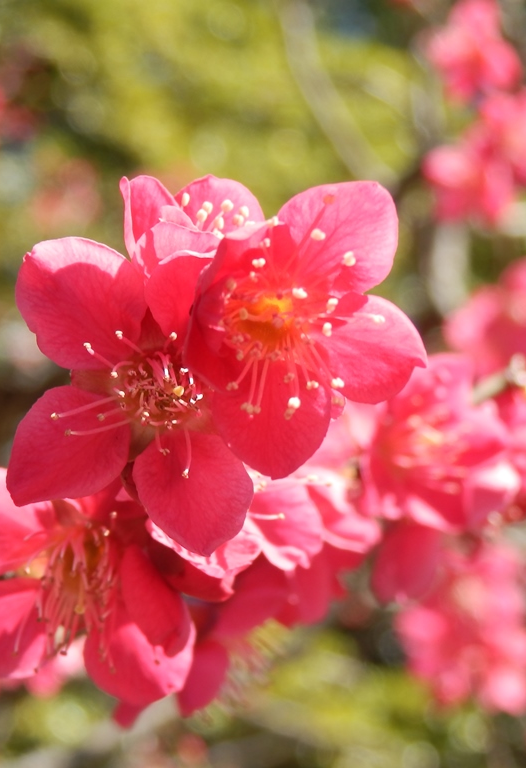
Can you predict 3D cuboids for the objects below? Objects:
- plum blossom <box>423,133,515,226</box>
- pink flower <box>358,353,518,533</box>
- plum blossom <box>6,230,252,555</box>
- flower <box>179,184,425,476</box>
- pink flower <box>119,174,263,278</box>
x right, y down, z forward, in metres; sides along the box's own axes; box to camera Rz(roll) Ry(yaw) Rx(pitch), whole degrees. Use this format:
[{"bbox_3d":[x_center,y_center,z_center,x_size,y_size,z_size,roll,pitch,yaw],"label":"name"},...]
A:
[{"bbox_3d":[0.057,-0.056,0.540,0.024,0.024,0.016,0,6,18],"label":"plum blossom"},{"bbox_3d":[0.024,0.008,0.260,0.022,0.024,0.014,0,0,-27],"label":"pink flower"},{"bbox_3d":[-0.011,0.001,0.180,0.026,0.029,0.014,0,5,-5],"label":"plum blossom"},{"bbox_3d":[0.005,-0.006,0.210,0.026,0.032,0.016,0,6,-15],"label":"flower"},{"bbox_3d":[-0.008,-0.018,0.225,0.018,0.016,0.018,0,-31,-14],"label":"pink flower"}]

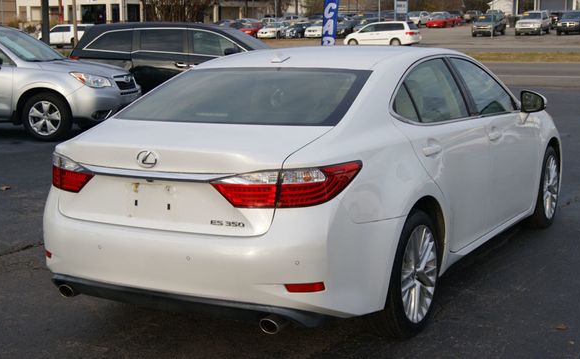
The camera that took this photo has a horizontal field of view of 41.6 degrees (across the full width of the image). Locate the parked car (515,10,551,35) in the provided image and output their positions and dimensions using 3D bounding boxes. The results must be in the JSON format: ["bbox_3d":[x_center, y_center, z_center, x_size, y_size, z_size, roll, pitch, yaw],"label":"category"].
[{"bbox_3d":[17.794,-11.483,56.000,1.850,1.800,4.800,4,11,27],"label":"parked car"}]

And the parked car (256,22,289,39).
[{"bbox_3d":[-1.535,-13.843,71.000,1.780,1.430,4.600,4,10,25],"label":"parked car"}]

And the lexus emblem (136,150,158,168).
[{"bbox_3d":[-0.624,-0.089,3.353,0.115,0.080,0.015,4,10,31],"label":"lexus emblem"}]

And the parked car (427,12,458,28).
[{"bbox_3d":[14.193,-14.877,71.500,1.800,1.380,4.600,4,11,26],"label":"parked car"}]

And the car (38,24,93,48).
[{"bbox_3d":[-15.282,-10.024,53.500,4.800,1.730,1.850,-2,10,-4],"label":"car"}]

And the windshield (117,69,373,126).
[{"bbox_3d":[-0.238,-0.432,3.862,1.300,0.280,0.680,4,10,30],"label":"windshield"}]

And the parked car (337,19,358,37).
[{"bbox_3d":[5.182,-13.895,70.000,1.850,1.680,4.600,4,11,26],"label":"parked car"}]

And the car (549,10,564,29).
[{"bbox_3d":[25.682,-15.256,73.000,1.850,1.750,4.750,5,12,30],"label":"car"}]

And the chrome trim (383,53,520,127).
[{"bbox_3d":[0.947,-0.519,4.424,0.250,0.390,2.200,4,10,30],"label":"chrome trim"}]

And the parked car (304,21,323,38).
[{"bbox_3d":[2.897,-12.998,66.000,1.800,1.430,4.750,4,11,25],"label":"parked car"}]

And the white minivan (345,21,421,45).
[{"bbox_3d":[6.397,-9.961,52.500,5.100,1.750,1.960,4,11,26],"label":"white minivan"}]

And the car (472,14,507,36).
[{"bbox_3d":[17.645,-13.603,67.500,1.950,1.860,5.300,4,11,28],"label":"car"}]

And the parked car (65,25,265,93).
[{"bbox_3d":[-2.500,-2.820,18.400,5.150,1.740,2.000,0,10,5],"label":"parked car"}]

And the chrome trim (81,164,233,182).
[{"bbox_3d":[-0.599,-0.025,3.293,0.880,0.055,0.070,4,10,30],"label":"chrome trim"}]

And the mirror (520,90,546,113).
[{"bbox_3d":[1.682,-0.536,5.266,0.210,0.155,0.160,4,10,30],"label":"mirror"}]

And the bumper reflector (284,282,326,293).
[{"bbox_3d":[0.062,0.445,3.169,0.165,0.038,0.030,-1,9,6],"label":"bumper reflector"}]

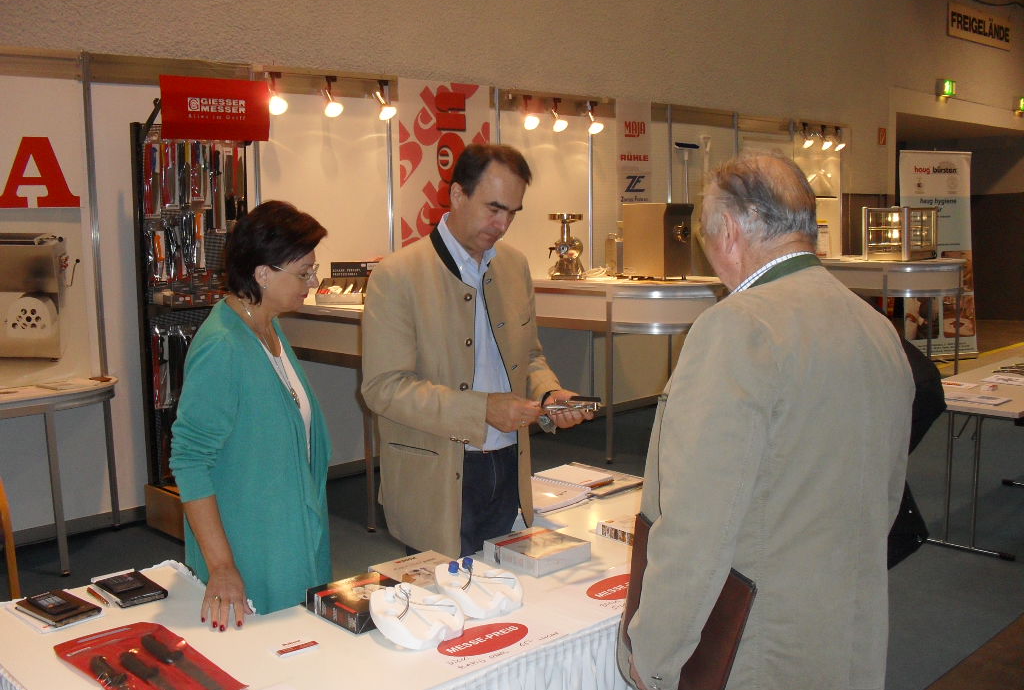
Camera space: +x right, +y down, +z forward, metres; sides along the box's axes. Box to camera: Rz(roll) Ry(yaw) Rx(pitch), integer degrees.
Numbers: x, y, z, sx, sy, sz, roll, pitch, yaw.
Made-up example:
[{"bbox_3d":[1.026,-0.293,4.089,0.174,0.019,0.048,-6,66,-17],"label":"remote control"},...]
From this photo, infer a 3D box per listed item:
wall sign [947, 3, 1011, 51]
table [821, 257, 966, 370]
[{"bbox_3d":[5.931,-4.006,13.091,1.938,0.385,0.050,-8,10,-43],"label":"wall sign"},{"bbox_3d":[3.631,-0.261,10.047,1.057,1.188,1.510,-8,10,-42],"label":"table"}]

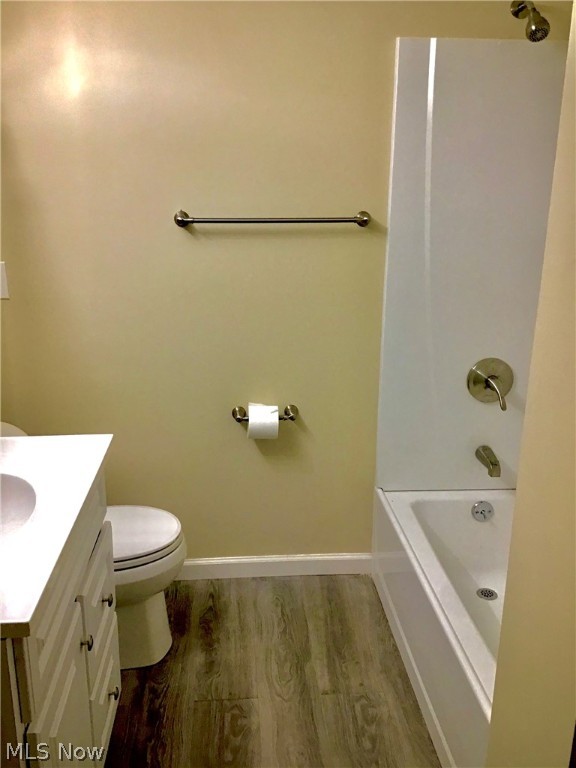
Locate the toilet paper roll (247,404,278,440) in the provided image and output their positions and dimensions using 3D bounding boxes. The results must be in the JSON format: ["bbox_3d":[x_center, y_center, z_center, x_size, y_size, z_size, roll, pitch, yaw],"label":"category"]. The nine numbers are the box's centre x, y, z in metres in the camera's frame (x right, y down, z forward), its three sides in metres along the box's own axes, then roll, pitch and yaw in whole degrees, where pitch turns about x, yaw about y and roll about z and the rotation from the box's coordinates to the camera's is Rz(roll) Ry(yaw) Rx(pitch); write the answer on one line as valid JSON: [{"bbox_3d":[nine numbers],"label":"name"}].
[{"bbox_3d":[-0.087,0.134,2.429,0.104,0.116,0.116,-1,17,-5],"label":"toilet paper roll"}]

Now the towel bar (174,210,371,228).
[{"bbox_3d":[-0.045,-0.539,2.257,0.656,0.052,0.075,-1,17,-5],"label":"towel bar"}]

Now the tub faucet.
[{"bbox_3d":[0.745,0.284,2.539,0.059,0.067,0.138,-1,17,-5],"label":"tub faucet"}]

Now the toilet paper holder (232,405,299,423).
[{"bbox_3d":[-0.077,0.117,2.449,0.240,0.050,0.075,-1,17,-5],"label":"toilet paper holder"}]

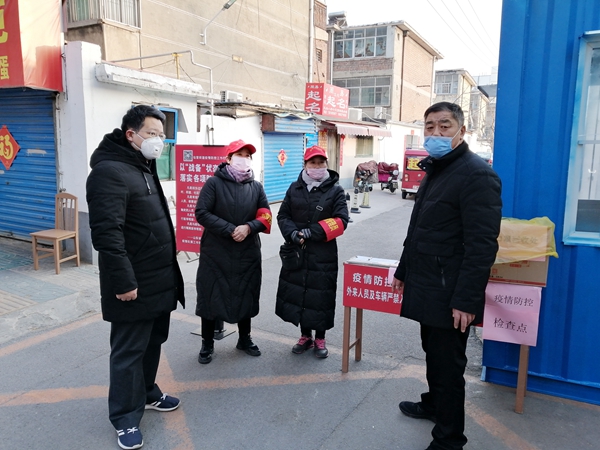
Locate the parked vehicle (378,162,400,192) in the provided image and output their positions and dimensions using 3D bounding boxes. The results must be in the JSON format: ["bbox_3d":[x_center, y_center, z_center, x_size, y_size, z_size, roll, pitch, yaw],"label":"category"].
[{"bbox_3d":[3.171,-1.669,16.545,0.680,1.070,1.600,0,10,-5],"label":"parked vehicle"}]

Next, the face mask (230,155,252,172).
[{"bbox_3d":[-0.406,-0.426,3.245,0.145,0.125,0.090,-6,12,-36],"label":"face mask"}]

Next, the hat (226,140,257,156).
[{"bbox_3d":[-0.406,-0.534,3.268,0.175,0.120,0.240,-7,4,-38],"label":"hat"}]

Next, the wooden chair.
[{"bbox_3d":[-2.984,0.091,5.732,0.405,0.910,0.430,4,10,21],"label":"wooden chair"}]

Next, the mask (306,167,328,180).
[{"bbox_3d":[0.123,-0.361,3.285,0.150,0.105,0.090,0,10,-2],"label":"mask"}]

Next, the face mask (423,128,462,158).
[{"bbox_3d":[0.673,-0.389,2.235,0.145,0.135,0.115,10,13,43],"label":"face mask"}]

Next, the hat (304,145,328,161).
[{"bbox_3d":[0.117,-0.513,3.321,0.175,0.120,0.240,0,10,-2],"label":"hat"}]

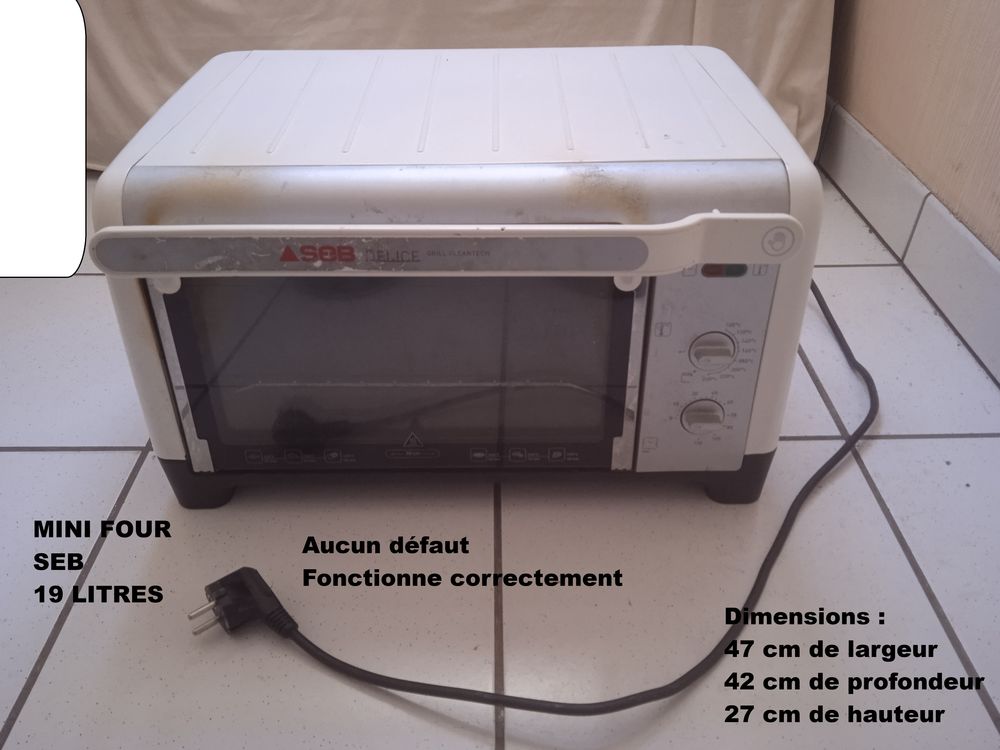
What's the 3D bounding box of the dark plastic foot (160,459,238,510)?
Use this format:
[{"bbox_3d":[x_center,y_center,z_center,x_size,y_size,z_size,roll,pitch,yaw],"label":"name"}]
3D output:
[{"bbox_3d":[-0.230,0.071,0.650,0.058,0.053,0.053,-1,37,0],"label":"dark plastic foot"}]

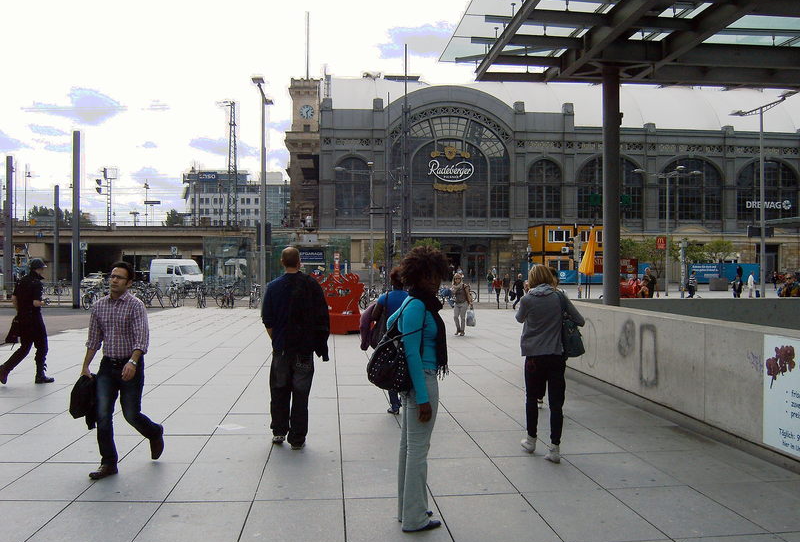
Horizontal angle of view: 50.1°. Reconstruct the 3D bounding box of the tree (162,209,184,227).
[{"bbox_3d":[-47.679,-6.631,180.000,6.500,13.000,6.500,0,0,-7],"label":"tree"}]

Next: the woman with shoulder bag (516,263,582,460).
[{"bbox_3d":[1.303,0.782,7.450,0.580,1.670,0.480,0,0,-7],"label":"woman with shoulder bag"}]

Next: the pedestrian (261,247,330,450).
[{"bbox_3d":[-0.944,0.719,7.800,0.600,1.800,0.400,0,0,-2],"label":"pedestrian"}]

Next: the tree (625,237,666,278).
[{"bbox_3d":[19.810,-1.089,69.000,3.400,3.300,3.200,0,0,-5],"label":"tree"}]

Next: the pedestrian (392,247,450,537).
[{"bbox_3d":[0.123,0.723,5.400,0.400,1.740,0.500,0,0,-22],"label":"pedestrian"}]

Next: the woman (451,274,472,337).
[{"bbox_3d":[1.641,0.900,23.000,0.580,1.670,0.420,0,0,-3],"label":"woman"}]

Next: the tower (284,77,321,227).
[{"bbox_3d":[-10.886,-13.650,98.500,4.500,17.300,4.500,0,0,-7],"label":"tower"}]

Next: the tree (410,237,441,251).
[{"bbox_3d":[2.058,-1.130,69.000,2.800,3.400,2.800,0,0,-7],"label":"tree"}]

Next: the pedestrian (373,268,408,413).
[{"bbox_3d":[-0.075,0.781,9.900,0.520,1.660,0.420,0,0,-6],"label":"pedestrian"}]

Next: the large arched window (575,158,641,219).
[{"bbox_3d":[24.794,-9.764,101.200,8.100,7.200,0.600,0,0,-7],"label":"large arched window"}]

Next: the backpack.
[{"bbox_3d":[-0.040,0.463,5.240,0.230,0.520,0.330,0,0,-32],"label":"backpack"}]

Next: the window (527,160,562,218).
[{"bbox_3d":[16.932,-9.550,100.200,3.800,6.900,0.600,0,0,-7],"label":"window"}]

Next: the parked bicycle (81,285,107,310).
[{"bbox_3d":[-14.243,1.273,39.800,0.600,1.080,1.720,0,0,12],"label":"parked bicycle"}]

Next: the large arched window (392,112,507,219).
[{"bbox_3d":[6.083,-12.587,103.000,14.400,12.900,0.800,0,0,-5],"label":"large arched window"}]

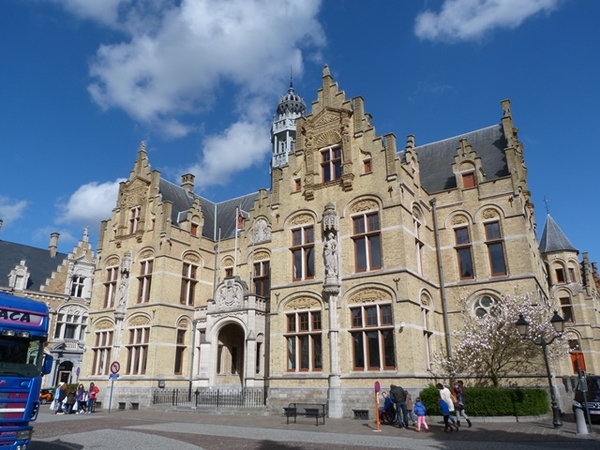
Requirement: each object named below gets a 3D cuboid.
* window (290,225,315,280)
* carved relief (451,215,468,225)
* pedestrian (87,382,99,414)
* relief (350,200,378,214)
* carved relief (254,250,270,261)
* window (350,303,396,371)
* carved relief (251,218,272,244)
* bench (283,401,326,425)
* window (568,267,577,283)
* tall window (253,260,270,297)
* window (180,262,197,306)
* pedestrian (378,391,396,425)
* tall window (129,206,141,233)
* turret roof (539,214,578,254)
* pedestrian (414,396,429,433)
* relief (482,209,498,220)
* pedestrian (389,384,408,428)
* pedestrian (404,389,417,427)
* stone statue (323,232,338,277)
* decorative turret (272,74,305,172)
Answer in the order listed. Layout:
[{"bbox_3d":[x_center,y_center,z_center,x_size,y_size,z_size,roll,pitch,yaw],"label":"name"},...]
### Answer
[{"bbox_3d":[0.199,1.667,25.416,1.520,3.200,0.250,-13,-23,32],"label":"window"},{"bbox_3d":[9.091,-0.250,24.680,1.050,0.700,0.200,-13,-23,32],"label":"carved relief"},{"bbox_3d":[-11.601,9.687,24.294,0.551,1.632,0.428,-15,-24,36],"label":"pedestrian"},{"bbox_3d":[3.588,-1.055,23.973,1.650,0.760,0.150,-13,-23,32],"label":"relief"},{"bbox_3d":[-2.947,2.380,33.791,1.600,0.740,0.150,-13,-23,32],"label":"carved relief"},{"bbox_3d":[3.469,5.406,20.885,2.220,3.080,0.250,-13,-23,32],"label":"window"},{"bbox_3d":[-2.942,0.459,33.045,1.950,2.100,0.250,-13,-23,32],"label":"carved relief"},{"bbox_3d":[0.193,7.740,17.736,1.780,0.780,0.680,-13,-23,32],"label":"bench"},{"bbox_3d":[28.058,5.115,44.679,0.765,1.581,0.255,4,-20,-11],"label":"window"},{"bbox_3d":[-2.861,4.160,31.870,1.600,3.100,0.250,-13,-23,32],"label":"tall window"},{"bbox_3d":[-8.124,4.429,31.735,0.255,3.009,1.377,-13,-23,31],"label":"window"},{"bbox_3d":[3.647,7.596,18.071,0.780,1.320,0.570,-17,-26,39],"label":"pedestrian"},{"bbox_3d":[-12.774,-0.331,33.726,1.275,2.244,0.255,-13,-23,31],"label":"tall window"},{"bbox_3d":[25.225,0.658,42.993,3.345,3.916,3.345,-13,-23,32],"label":"turret roof"},{"bbox_3d":[4.332,6.821,15.635,0.400,1.130,0.370,11,-22,-28],"label":"pedestrian"},{"bbox_3d":[10.965,-0.608,24.953,0.950,0.680,0.150,-13,-23,32],"label":"relief"},{"bbox_3d":[3.869,7.031,16.855,0.550,1.560,0.620,16,-25,-37],"label":"pedestrian"},{"bbox_3d":[4.442,7.455,17.711,0.520,1.340,0.430,-13,-23,32],"label":"pedestrian"},{"bbox_3d":[1.705,1.613,23.721,0.780,2.500,0.600,-13,-23,32],"label":"stone statue"},{"bbox_3d":[-0.935,-9.511,39.099,3.000,11.000,3.000,-13,-23,32],"label":"decorative turret"}]

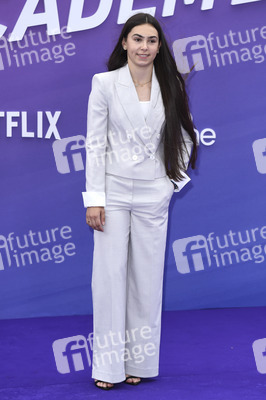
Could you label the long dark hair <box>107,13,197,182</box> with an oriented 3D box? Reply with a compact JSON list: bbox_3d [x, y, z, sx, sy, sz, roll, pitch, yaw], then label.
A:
[{"bbox_3d":[0.083,-0.460,5.780,0.380,0.750,0.280,-1,6,-6],"label":"long dark hair"}]

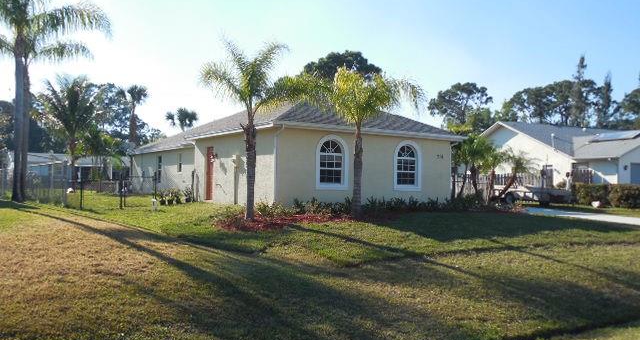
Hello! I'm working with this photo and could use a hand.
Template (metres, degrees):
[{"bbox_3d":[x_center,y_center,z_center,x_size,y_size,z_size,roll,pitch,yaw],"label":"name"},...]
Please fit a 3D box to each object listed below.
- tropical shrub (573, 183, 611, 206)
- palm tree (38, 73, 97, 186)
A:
[{"bbox_3d":[13.314,1.221,28.000,1.759,1.221,1.400,1,-2,0],"label":"tropical shrub"},{"bbox_3d":[-18.431,-2.785,42.000,4.690,8.428,4.700,1,-2,0],"label":"palm tree"}]

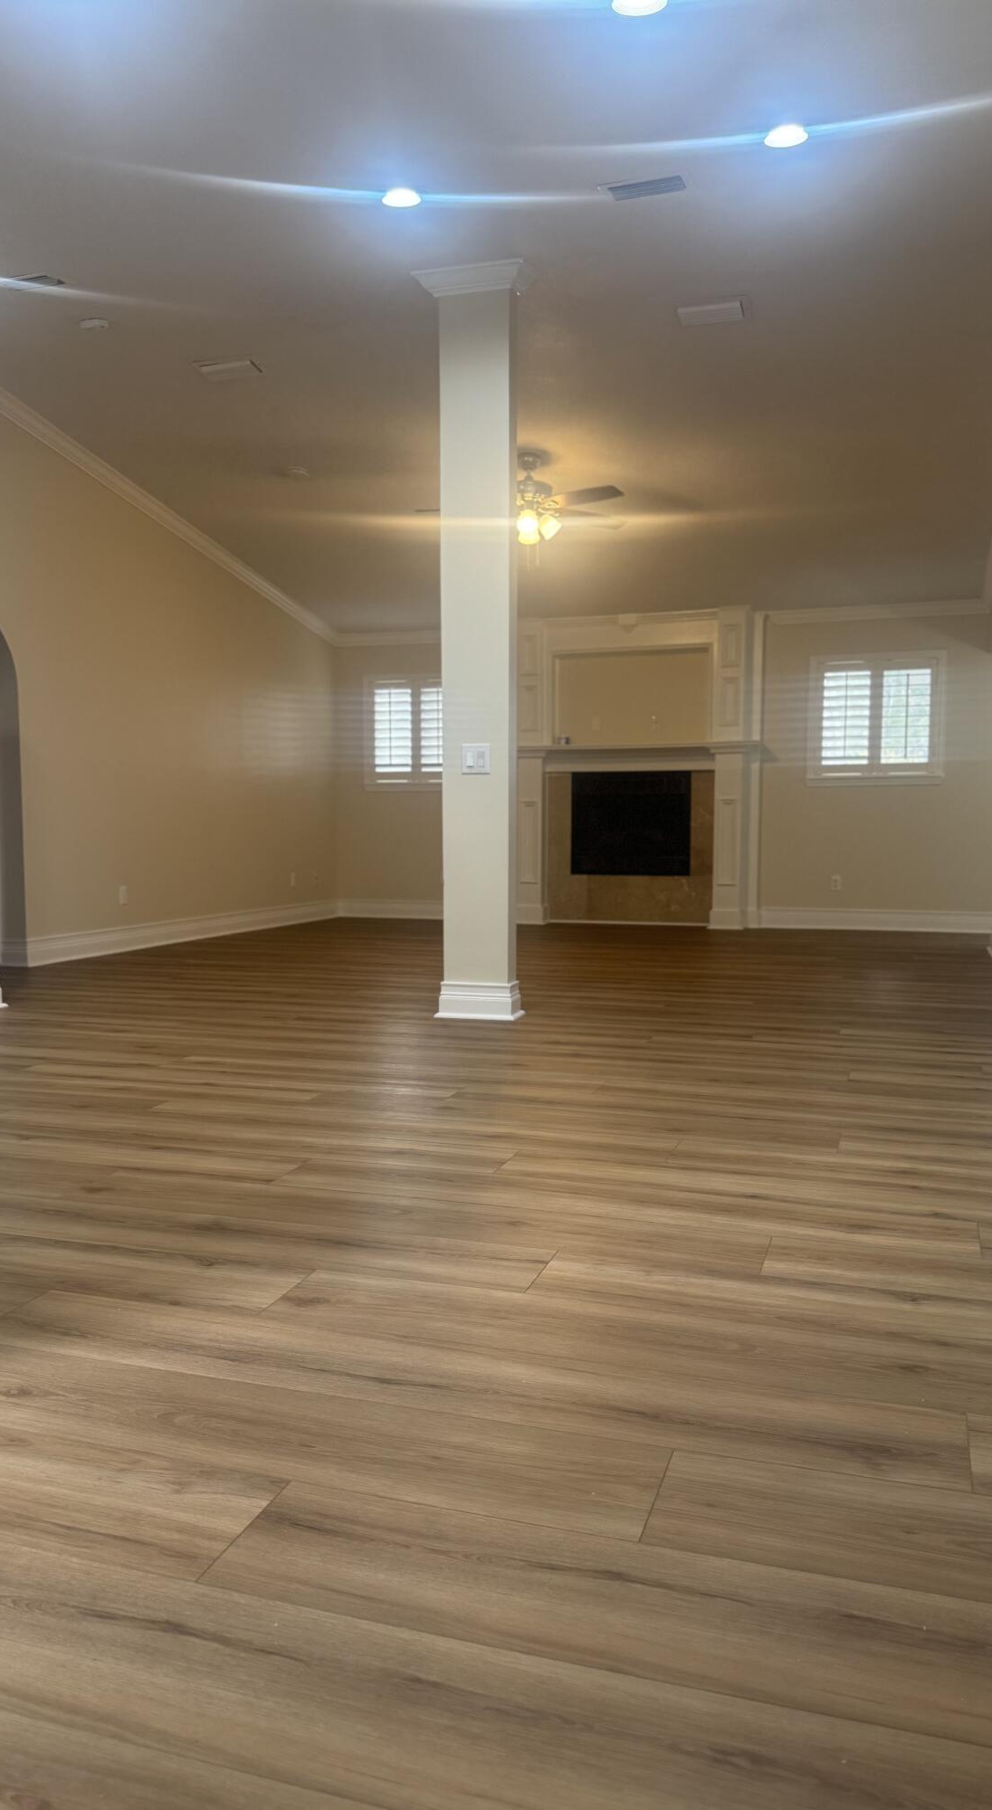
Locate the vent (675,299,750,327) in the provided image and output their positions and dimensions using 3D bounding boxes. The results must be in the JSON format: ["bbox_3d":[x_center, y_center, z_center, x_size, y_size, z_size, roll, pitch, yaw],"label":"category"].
[{"bbox_3d":[1.032,-2.835,6.008,0.340,0.030,0.180,1,-6,19],"label":"vent"}]

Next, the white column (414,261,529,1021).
[{"bbox_3d":[-0.073,-1.076,5.395,0.480,3.130,0.280,1,4,19],"label":"white column"}]

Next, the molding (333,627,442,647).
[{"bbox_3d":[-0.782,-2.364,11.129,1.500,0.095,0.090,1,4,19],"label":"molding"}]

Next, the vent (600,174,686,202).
[{"bbox_3d":[0.519,-2.471,4.343,0.300,0.030,0.190,1,15,19],"label":"vent"}]

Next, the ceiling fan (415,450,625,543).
[{"bbox_3d":[0.205,-2.449,7.589,1.340,0.520,1.340,1,4,19],"label":"ceiling fan"}]

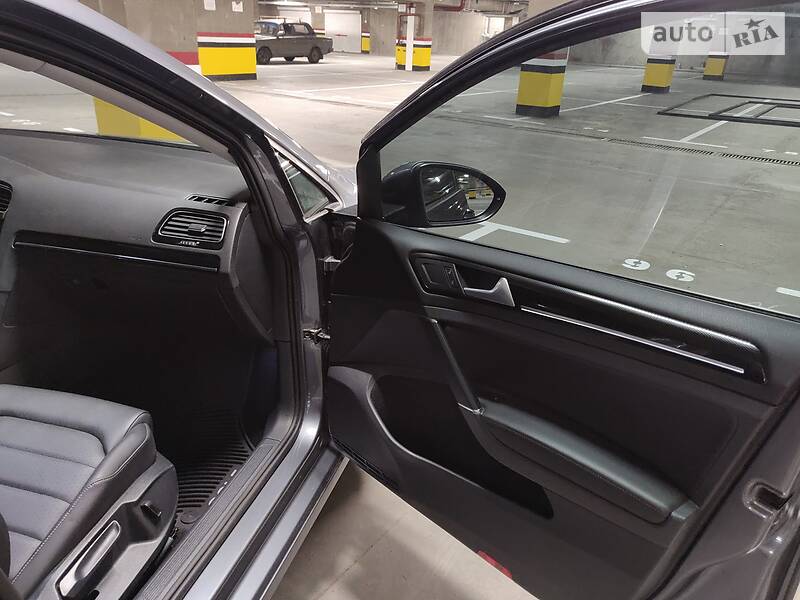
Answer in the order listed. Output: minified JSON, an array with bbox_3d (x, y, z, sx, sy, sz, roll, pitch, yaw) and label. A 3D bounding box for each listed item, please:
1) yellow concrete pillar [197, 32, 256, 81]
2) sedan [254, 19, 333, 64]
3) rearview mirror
[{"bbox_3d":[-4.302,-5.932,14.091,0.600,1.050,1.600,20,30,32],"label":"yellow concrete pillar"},{"bbox_3d":[-4.337,-9.390,21.009,1.610,1.450,4.100,20,30,32],"label":"sedan"},{"bbox_3d":[0.095,-0.231,1.259,0.225,0.145,0.125,-12,29,-28],"label":"rearview mirror"}]

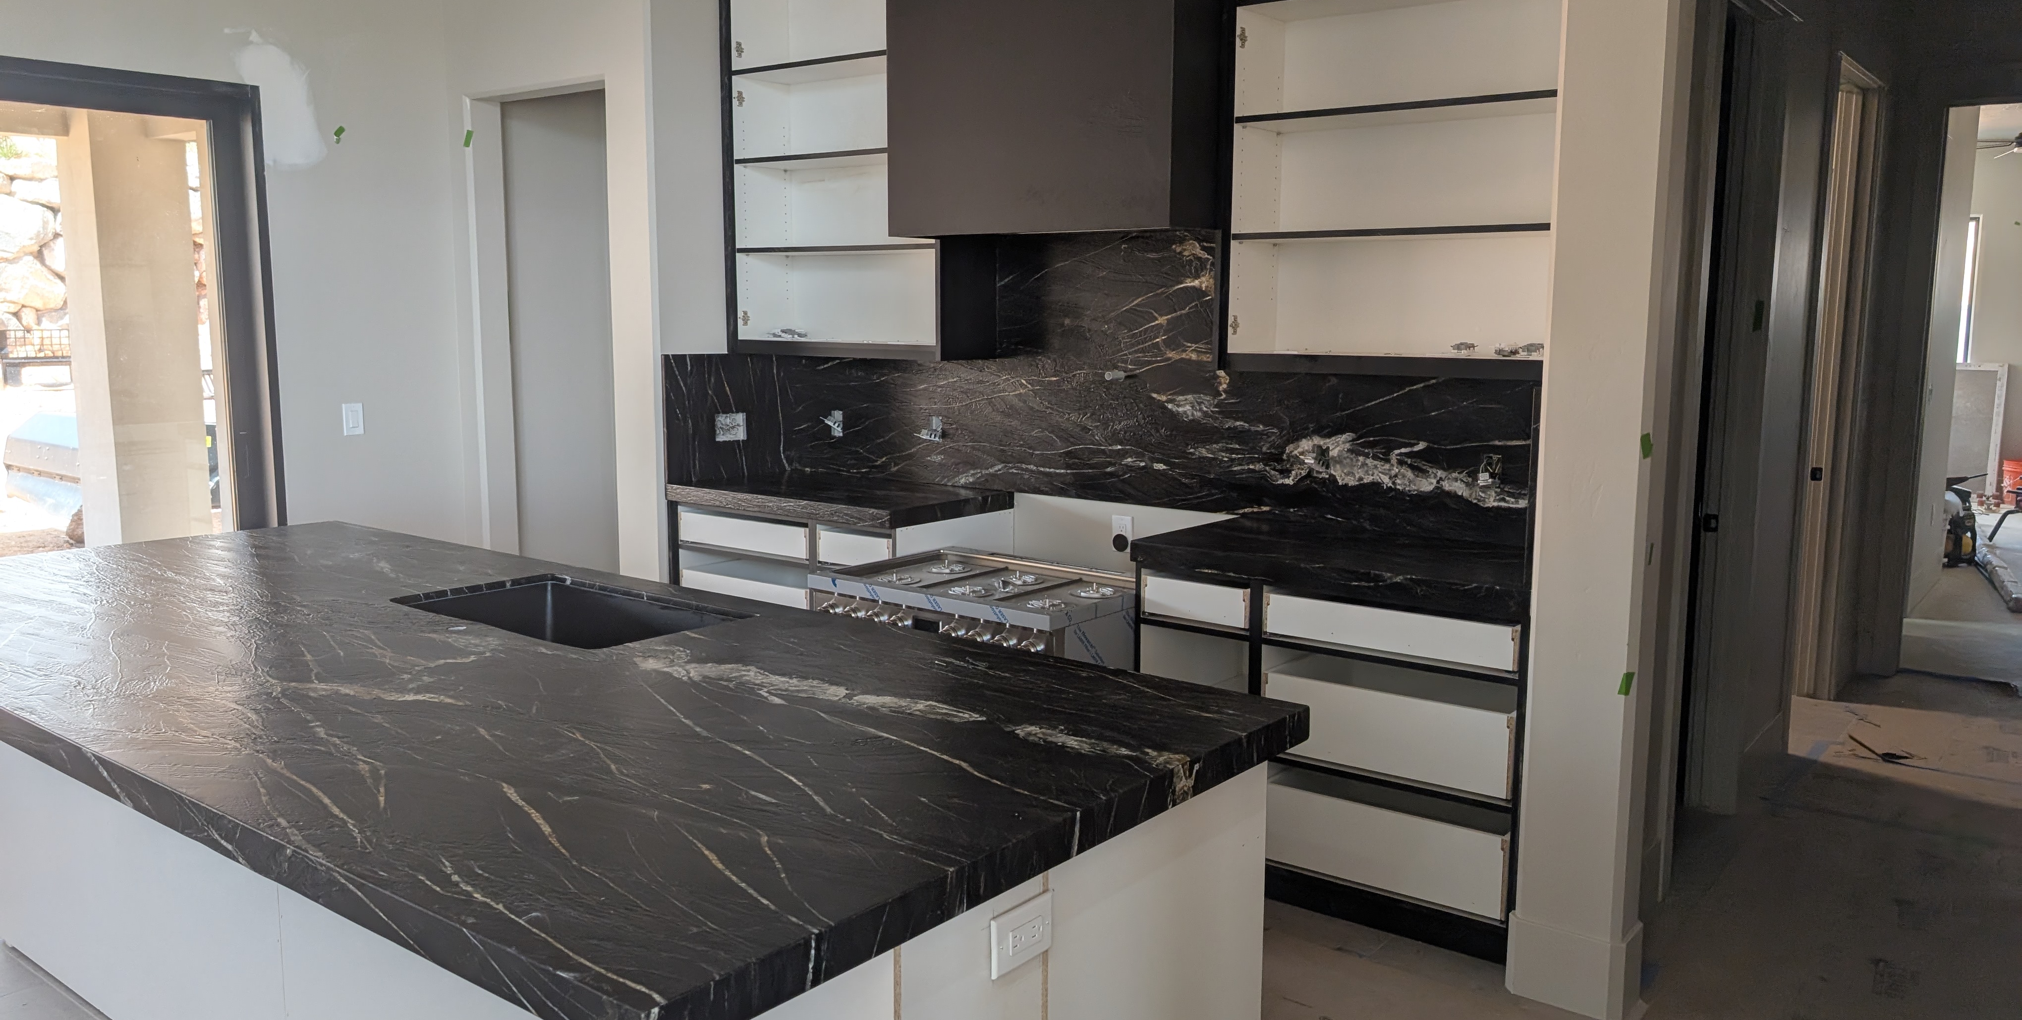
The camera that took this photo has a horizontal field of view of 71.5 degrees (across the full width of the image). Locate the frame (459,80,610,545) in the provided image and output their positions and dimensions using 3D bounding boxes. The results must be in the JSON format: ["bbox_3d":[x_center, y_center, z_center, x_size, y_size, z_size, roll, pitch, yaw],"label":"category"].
[{"bbox_3d":[-1.792,-0.417,5.555,0.940,2.420,0.145,6,10,37],"label":"frame"}]

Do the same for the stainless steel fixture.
[{"bbox_3d":[-0.073,0.583,4.190,0.910,0.805,0.680,6,10,37],"label":"stainless steel fixture"}]

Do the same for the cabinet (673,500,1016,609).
[{"bbox_3d":[-0.621,0.390,5.149,1.070,0.833,0.620,6,10,37],"label":"cabinet"}]

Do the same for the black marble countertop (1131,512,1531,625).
[{"bbox_3d":[0.975,0.132,3.860,1.120,0.054,0.650,6,10,37],"label":"black marble countertop"}]

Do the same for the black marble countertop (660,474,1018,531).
[{"bbox_3d":[-0.627,-0.048,5.081,1.085,0.054,0.650,6,10,37],"label":"black marble countertop"}]

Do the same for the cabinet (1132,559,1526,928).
[{"bbox_3d":[0.984,0.570,3.927,1.110,0.833,0.620,6,10,37],"label":"cabinet"}]

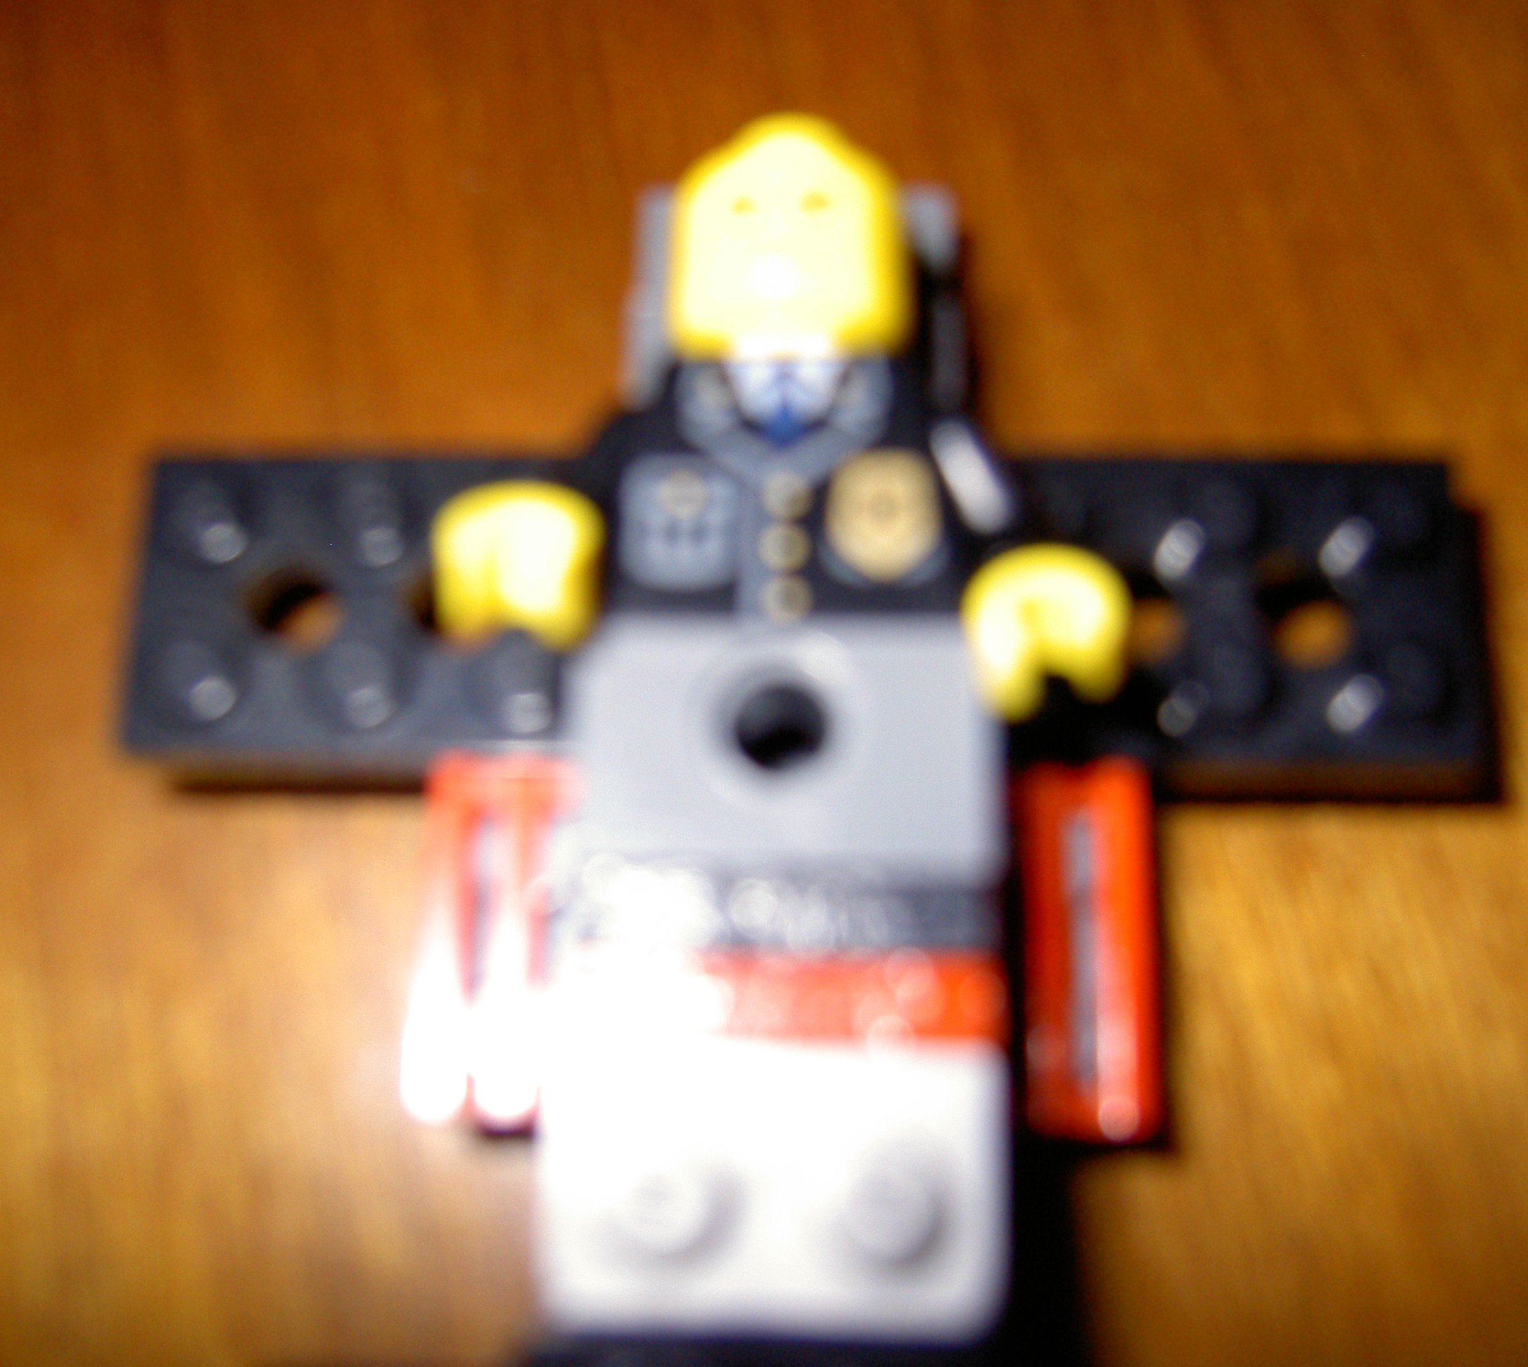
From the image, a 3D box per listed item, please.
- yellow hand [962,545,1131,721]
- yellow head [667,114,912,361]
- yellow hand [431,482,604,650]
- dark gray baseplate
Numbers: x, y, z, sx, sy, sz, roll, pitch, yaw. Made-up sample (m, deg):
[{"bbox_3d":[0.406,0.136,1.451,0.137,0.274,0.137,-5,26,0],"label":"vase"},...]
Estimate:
[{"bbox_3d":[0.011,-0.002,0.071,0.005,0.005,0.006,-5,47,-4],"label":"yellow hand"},{"bbox_3d":[0.001,-0.019,0.082,0.010,0.010,0.011,-1,72,5],"label":"yellow head"},{"bbox_3d":[-0.010,-0.005,0.070,0.005,0.005,0.006,-9,31,9],"label":"yellow hand"},{"bbox_3d":[0.002,-0.004,0.086,0.064,0.005,0.016,0,72,1],"label":"dark gray baseplate"}]

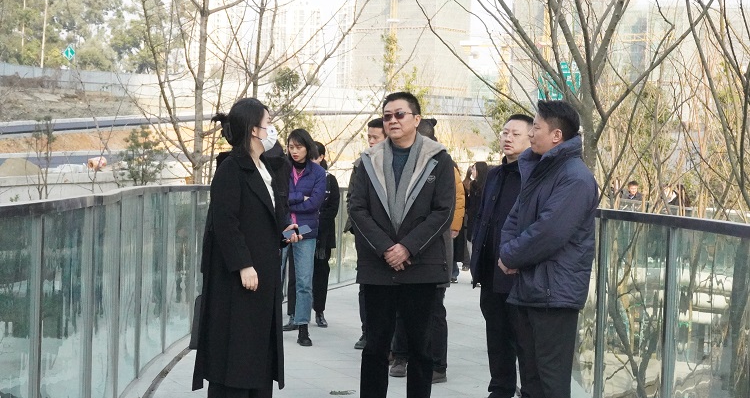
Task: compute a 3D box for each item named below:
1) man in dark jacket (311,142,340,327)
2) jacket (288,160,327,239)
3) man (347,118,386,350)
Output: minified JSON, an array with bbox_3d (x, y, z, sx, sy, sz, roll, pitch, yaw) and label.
[{"bbox_3d":[-0.513,0.310,11.850,0.500,1.630,0.370,1,1,37],"label":"man in dark jacket"},{"bbox_3d":[-0.556,0.004,10.550,0.470,0.620,0.340,1,1,30],"label":"jacket"},{"bbox_3d":[0.011,0.260,10.500,0.530,1.750,0.380,1,1,37],"label":"man"}]

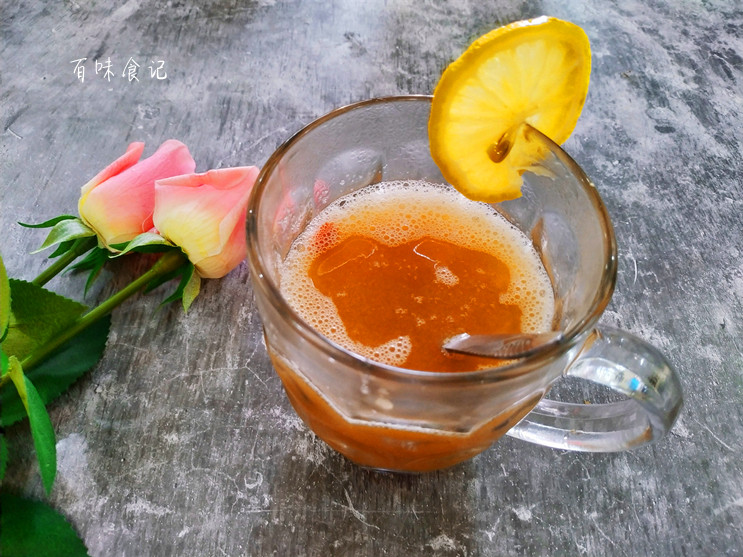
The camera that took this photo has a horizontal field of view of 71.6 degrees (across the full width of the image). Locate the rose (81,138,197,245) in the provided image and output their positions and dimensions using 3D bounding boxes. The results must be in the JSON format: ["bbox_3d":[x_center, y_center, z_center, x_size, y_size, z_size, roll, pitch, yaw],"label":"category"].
[{"bbox_3d":[-0.099,-0.036,0.221,0.035,0.035,0.053,25,64,14],"label":"rose"}]

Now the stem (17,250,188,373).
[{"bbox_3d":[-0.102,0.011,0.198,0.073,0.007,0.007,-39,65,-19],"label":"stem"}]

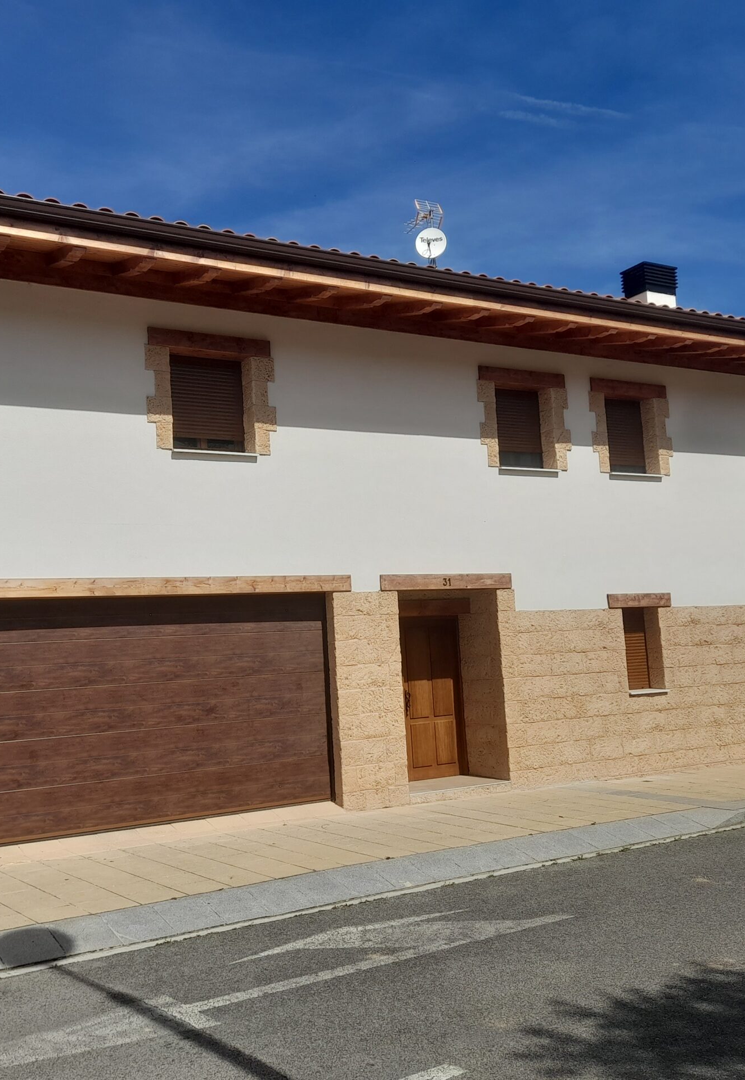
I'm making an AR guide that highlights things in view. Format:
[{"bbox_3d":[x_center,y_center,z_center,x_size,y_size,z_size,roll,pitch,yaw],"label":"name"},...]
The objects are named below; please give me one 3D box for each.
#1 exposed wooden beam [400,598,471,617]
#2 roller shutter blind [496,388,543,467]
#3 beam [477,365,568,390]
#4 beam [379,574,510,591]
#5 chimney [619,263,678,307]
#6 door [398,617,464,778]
[{"bbox_3d":[0.671,0.905,13.951,1.556,0.220,0.200,1,-8,-31],"label":"exposed wooden beam"},{"bbox_3d":[1.986,-1.527,14.720,1.020,1.200,0.120,1,-8,-31],"label":"roller shutter blind"},{"bbox_3d":[2.074,-2.260,14.588,1.533,0.203,0.200,1,-8,-31],"label":"beam"},{"bbox_3d":[0.960,0.555,13.499,2.048,0.201,0.200,1,-8,-31],"label":"beam"},{"bbox_3d":[5.123,-4.429,19.400,0.830,1.250,0.660,1,-8,-31],"label":"chimney"},{"bbox_3d":[0.809,2.146,14.242,0.960,2.160,0.100,1,-8,-31],"label":"door"}]

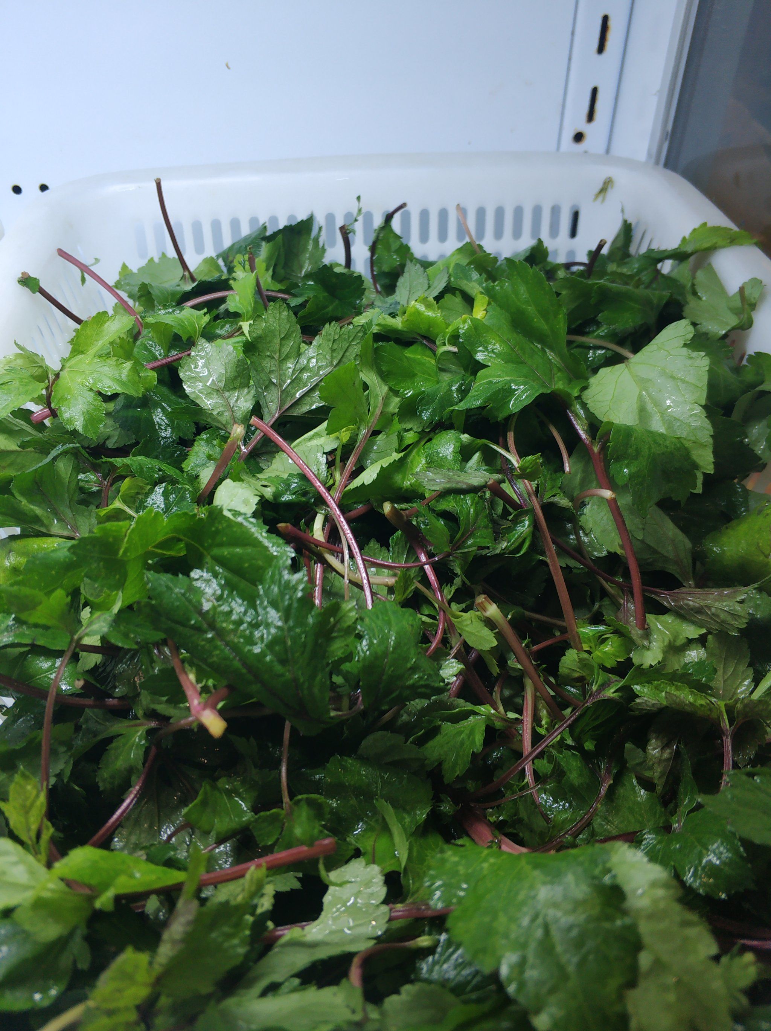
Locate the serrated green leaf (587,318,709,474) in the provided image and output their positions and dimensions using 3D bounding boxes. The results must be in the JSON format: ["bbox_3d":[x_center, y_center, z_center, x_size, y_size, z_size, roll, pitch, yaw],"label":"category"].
[{"bbox_3d":[0.164,-0.062,0.457,0.083,0.027,0.085,-34,70,-7],"label":"serrated green leaf"}]

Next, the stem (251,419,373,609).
[{"bbox_3d":[-0.034,-0.006,0.400,0.015,0.005,0.121,-29,67,-12],"label":"stem"}]

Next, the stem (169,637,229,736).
[{"bbox_3d":[-0.082,0.070,0.334,0.013,0.006,0.061,-45,41,0],"label":"stem"}]

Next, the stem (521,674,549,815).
[{"bbox_3d":[0.064,0.099,0.350,0.012,0.005,0.062,26,45,-30],"label":"stem"}]

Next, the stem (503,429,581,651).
[{"bbox_3d":[0.078,0.004,0.408,0.006,0.011,0.145,-20,48,13],"label":"stem"}]

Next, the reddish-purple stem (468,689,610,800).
[{"bbox_3d":[0.064,0.094,0.333,0.073,0.005,0.006,-35,31,-15],"label":"reddish-purple stem"}]

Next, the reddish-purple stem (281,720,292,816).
[{"bbox_3d":[-0.041,0.103,0.331,0.005,0.005,0.039,11,56,-25],"label":"reddish-purple stem"}]

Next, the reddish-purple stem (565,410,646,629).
[{"bbox_3d":[0.114,-0.007,0.414,0.008,0.016,0.141,1,53,-12],"label":"reddish-purple stem"}]

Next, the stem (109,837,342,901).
[{"bbox_3d":[-0.052,0.116,0.262,0.073,0.005,0.008,-12,1,-4],"label":"stem"}]

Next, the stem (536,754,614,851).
[{"bbox_3d":[0.082,0.121,0.335,0.009,0.005,0.054,35,57,27],"label":"stem"}]

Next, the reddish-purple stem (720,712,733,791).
[{"bbox_3d":[0.134,0.092,0.315,0.005,0.005,0.033,11,53,12],"label":"reddish-purple stem"}]

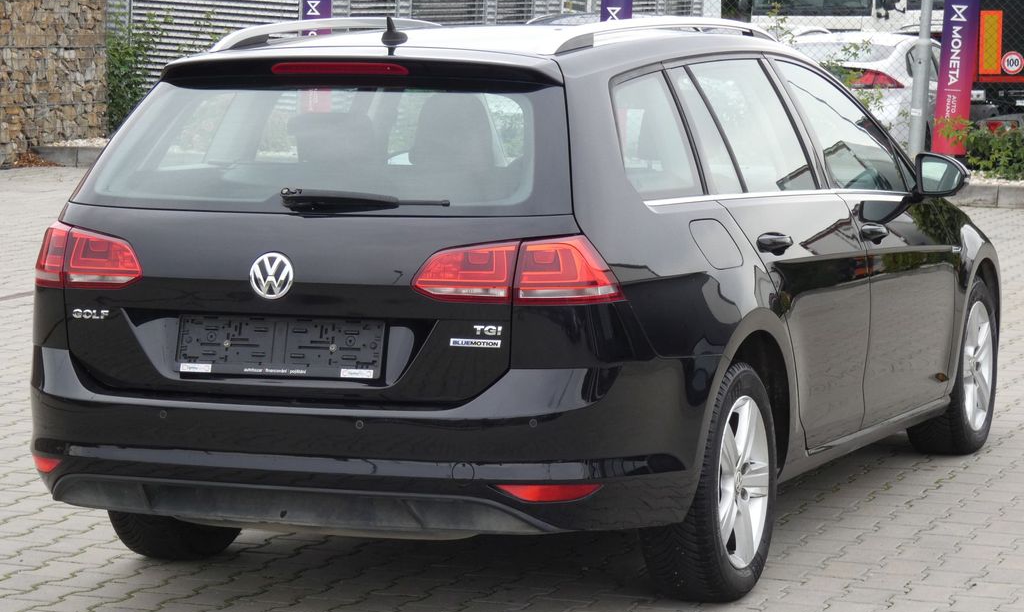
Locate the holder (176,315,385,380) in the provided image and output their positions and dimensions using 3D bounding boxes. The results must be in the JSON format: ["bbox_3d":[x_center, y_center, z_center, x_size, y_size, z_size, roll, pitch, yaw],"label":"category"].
[{"bbox_3d":[-0.546,0.097,6.588,0.535,0.142,0.030,2,6,22],"label":"holder"}]

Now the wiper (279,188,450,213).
[{"bbox_3d":[-0.348,-0.239,6.512,0.430,0.060,0.070,2,6,18],"label":"wiper"}]

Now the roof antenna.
[{"bbox_3d":[-0.296,-0.705,7.171,0.055,0.065,0.115,2,6,22],"label":"roof antenna"}]

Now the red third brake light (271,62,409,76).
[{"bbox_3d":[-0.421,-0.578,6.874,0.375,0.032,0.035,2,6,22],"label":"red third brake light"}]

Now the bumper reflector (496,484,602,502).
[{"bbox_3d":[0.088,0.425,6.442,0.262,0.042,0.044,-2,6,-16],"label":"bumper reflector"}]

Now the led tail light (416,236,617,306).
[{"bbox_3d":[0.014,-0.085,6.447,0.460,0.172,0.200,1,6,12],"label":"led tail light"}]

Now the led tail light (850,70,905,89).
[{"bbox_3d":[3.984,-2.482,30.800,0.480,0.200,0.300,4,6,27],"label":"led tail light"}]

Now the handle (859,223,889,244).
[{"bbox_3d":[1.065,-0.210,8.223,0.050,0.058,0.215,2,6,22],"label":"handle"}]

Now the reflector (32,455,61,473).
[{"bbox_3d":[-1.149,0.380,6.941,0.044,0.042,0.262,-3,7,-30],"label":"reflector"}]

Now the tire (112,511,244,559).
[{"bbox_3d":[-0.904,0.380,7.770,0.210,0.625,0.630,2,6,22],"label":"tire"}]

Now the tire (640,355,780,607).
[{"bbox_3d":[0.507,0.446,7.234,0.212,0.630,0.630,2,6,22],"label":"tire"}]

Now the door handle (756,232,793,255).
[{"bbox_3d":[0.677,-0.158,7.235,0.048,0.047,0.215,2,6,22],"label":"door handle"}]

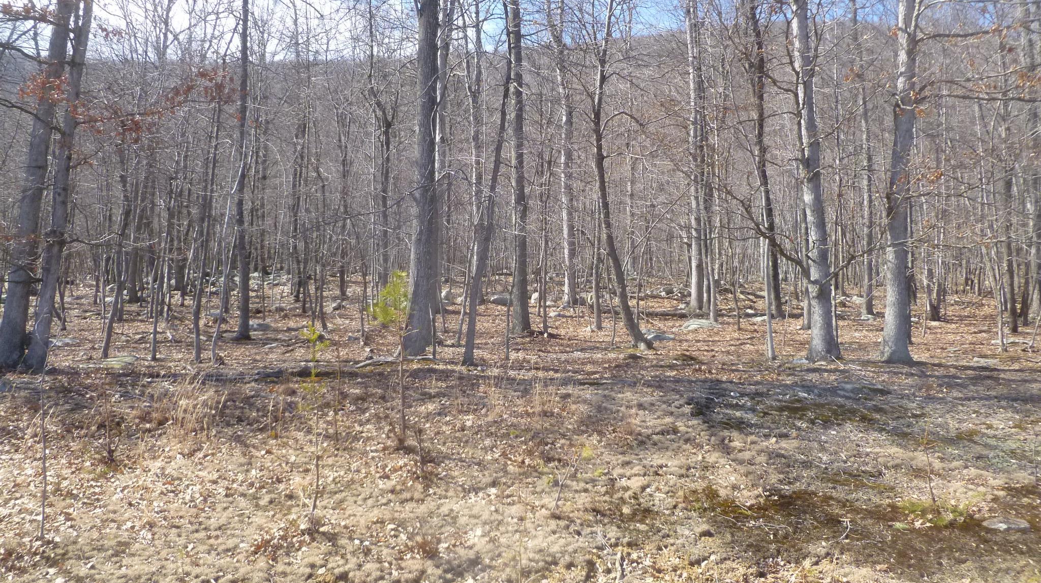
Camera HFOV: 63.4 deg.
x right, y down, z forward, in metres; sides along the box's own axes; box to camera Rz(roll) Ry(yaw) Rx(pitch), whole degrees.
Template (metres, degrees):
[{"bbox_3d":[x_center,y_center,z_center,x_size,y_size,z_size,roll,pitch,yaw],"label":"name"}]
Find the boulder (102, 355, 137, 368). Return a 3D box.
[{"bbox_3d":[-6.005,1.047,12.600,0.530,0.155,0.400,3,-5,-25],"label":"boulder"}]

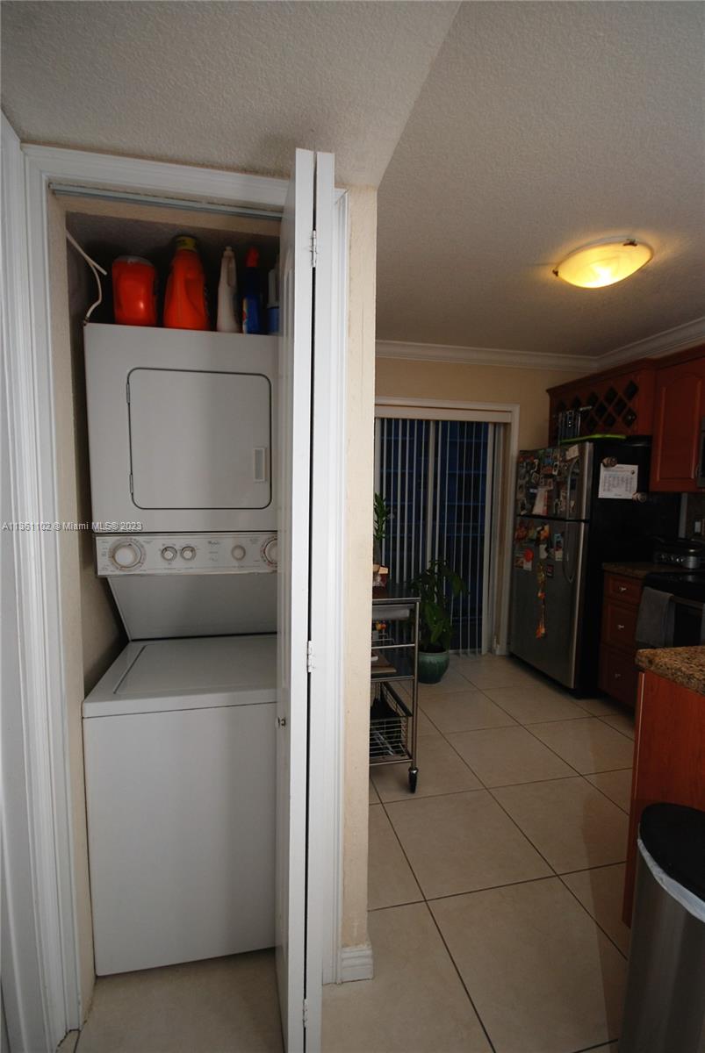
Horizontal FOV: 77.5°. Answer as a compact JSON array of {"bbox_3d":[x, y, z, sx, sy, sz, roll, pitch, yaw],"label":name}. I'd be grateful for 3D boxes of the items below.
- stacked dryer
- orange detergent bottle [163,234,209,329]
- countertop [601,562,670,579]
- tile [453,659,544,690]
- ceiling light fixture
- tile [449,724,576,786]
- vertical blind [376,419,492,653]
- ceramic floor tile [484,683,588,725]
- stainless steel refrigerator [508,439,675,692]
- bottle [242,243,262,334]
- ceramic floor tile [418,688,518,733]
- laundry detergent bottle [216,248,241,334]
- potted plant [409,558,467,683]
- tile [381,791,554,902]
[{"bbox_3d":[-0.510,0.338,1.586,0.604,1.822,0.710,0,5,-13],"label":"stacked dryer"},{"bbox_3d":[-0.485,-0.691,1.290,0.120,0.306,0.180,0,4,-14],"label":"orange detergent bottle"},{"bbox_3d":[2.033,0.292,2.872,0.635,0.040,0.321,0,4,-14],"label":"countertop"},{"bbox_3d":[1.124,1.166,3.431,0.509,0.010,0.488,0,4,-14],"label":"tile"},{"bbox_3d":[1.125,-1.186,2.000,0.405,0.110,0.405,0,5,-12],"label":"ceiling light fixture"},{"bbox_3d":[0.842,1.237,2.386,0.509,0.010,0.488,0,4,-14],"label":"tile"},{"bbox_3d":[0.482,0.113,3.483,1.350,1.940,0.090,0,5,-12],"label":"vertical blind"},{"bbox_3d":[1.216,1.169,2.900,0.490,0.010,0.490,0,5,-12],"label":"ceramic floor tile"},{"bbox_3d":[1.837,0.288,3.436,0.751,1.765,0.771,0,4,-14],"label":"stainless steel refrigerator"},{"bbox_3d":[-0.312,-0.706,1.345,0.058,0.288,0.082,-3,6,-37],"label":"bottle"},{"bbox_3d":[0.731,1.202,2.848,0.509,0.010,0.488,0,4,-14],"label":"ceramic floor tile"},{"bbox_3d":[-0.367,-0.677,1.293,0.065,0.281,0.115,0,4,-14],"label":"laundry detergent bottle"},{"bbox_3d":[0.631,0.682,3.236,0.460,0.890,0.420,0,5,-12],"label":"potted plant"},{"bbox_3d":[0.439,1.253,1.769,0.490,0.010,0.490,0,5,-12],"label":"tile"}]

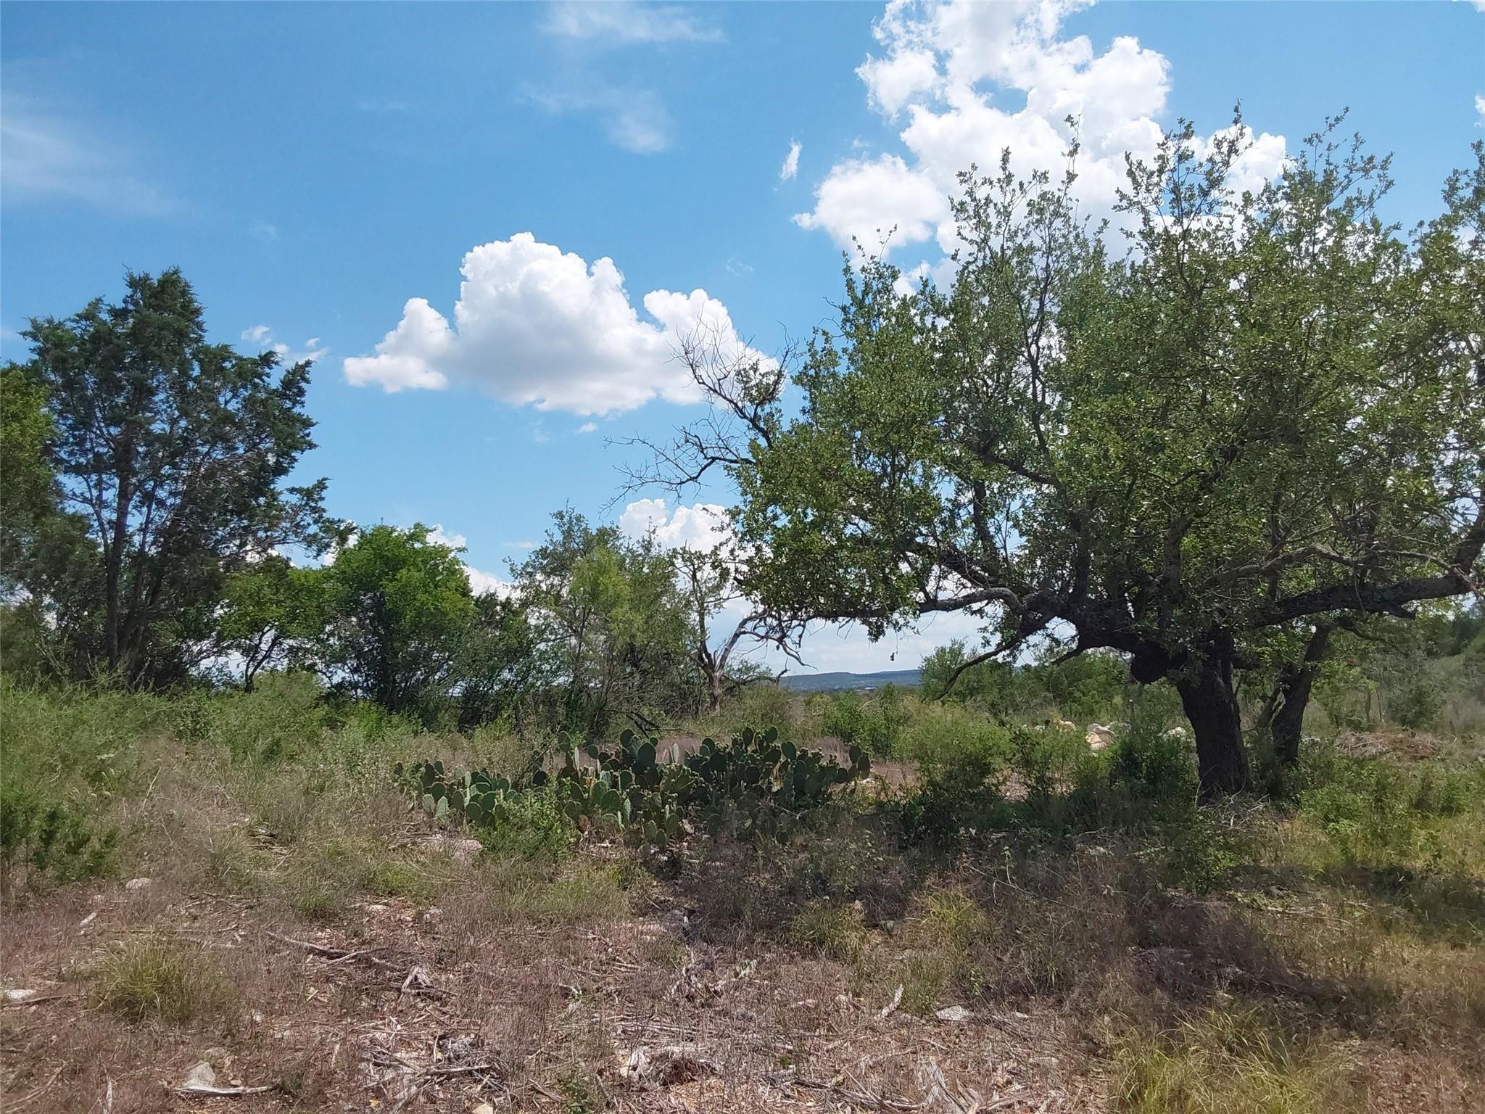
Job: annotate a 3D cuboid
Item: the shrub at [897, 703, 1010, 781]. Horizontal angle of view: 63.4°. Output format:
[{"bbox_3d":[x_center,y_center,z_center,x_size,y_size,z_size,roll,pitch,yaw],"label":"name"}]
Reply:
[{"bbox_3d":[2.812,2.465,16.000,1.470,1.040,1.400,0,-6,0],"label":"shrub"}]

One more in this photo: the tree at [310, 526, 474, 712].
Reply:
[{"bbox_3d":[-7.425,1.318,25.500,3.480,4.050,3.400,0,-6,0],"label":"tree"}]

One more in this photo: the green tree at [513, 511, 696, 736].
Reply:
[{"bbox_3d":[-2.816,1.361,24.500,3.690,4.540,3.600,0,-6,0],"label":"green tree"}]

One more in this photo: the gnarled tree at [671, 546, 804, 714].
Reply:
[{"bbox_3d":[-0.100,1.595,26.000,2.880,3.630,2.800,0,-6,0],"label":"gnarled tree"}]

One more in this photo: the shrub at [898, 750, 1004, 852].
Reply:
[{"bbox_3d":[2.115,2.463,12.200,1.090,1.010,1.050,0,-6,0],"label":"shrub"}]

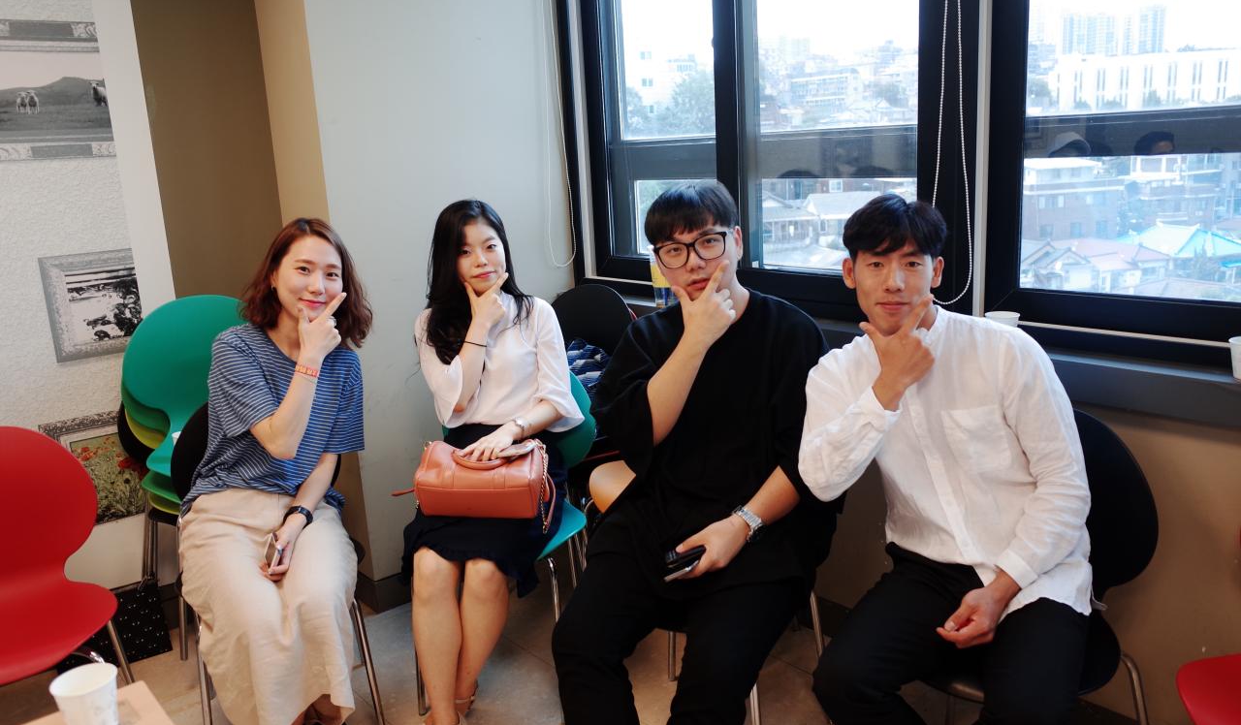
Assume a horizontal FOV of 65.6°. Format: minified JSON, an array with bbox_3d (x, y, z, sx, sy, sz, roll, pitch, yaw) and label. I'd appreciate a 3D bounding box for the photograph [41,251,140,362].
[{"bbox_3d":[-1.494,-0.162,2.740,0.240,0.300,0.020,-14,16,-39],"label":"photograph"}]

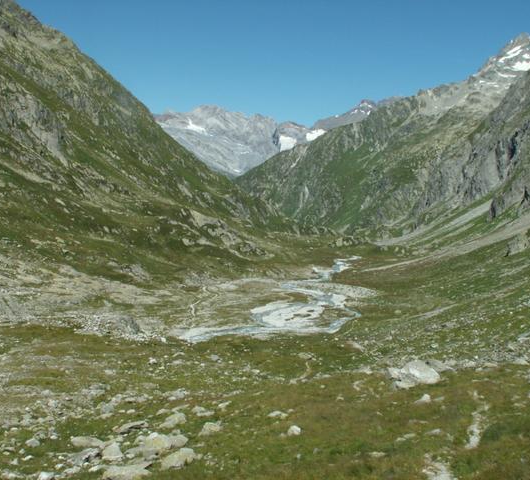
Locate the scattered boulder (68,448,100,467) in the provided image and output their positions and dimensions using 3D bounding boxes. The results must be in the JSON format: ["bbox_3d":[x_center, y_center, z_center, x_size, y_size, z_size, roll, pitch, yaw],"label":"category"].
[{"bbox_3d":[-6.276,7.521,22.377,1.073,0.555,0.859,-1,3,-16],"label":"scattered boulder"}]

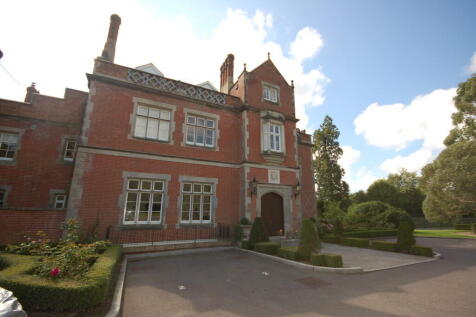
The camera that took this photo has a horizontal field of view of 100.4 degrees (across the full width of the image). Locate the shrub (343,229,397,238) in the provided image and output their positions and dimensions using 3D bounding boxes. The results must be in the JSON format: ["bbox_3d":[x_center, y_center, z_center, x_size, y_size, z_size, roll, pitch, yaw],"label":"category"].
[{"bbox_3d":[7.503,4.349,11.410,4.040,0.400,0.550,3,-13,-14],"label":"shrub"}]

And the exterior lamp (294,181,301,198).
[{"bbox_3d":[3.784,2.005,12.572,0.280,1.170,0.450,6,-14,-26],"label":"exterior lamp"}]

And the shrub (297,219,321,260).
[{"bbox_3d":[2.566,2.855,7.246,0.850,1.310,0.850,6,-14,-26],"label":"shrub"}]

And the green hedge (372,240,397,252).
[{"bbox_3d":[7.594,4.462,10.047,0.492,0.424,1.231,7,-14,-26],"label":"green hedge"}]

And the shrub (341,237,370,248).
[{"bbox_3d":[6.285,4.481,10.518,0.550,0.410,1.400,7,-14,-26],"label":"shrub"}]

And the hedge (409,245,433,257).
[{"bbox_3d":[7.096,3.537,7.642,0.450,0.330,0.620,12,-17,-43],"label":"hedge"}]

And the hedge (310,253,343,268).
[{"bbox_3d":[2.901,3.308,6.559,0.941,0.340,0.420,-2,-13,12],"label":"hedge"}]

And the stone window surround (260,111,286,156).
[{"bbox_3d":[2.215,-1.528,12.038,1.800,2.660,0.450,7,-14,-26],"label":"stone window surround"}]

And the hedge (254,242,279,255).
[{"bbox_3d":[1.256,3.641,8.091,0.992,0.300,0.470,-4,-13,21],"label":"hedge"}]

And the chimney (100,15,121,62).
[{"bbox_3d":[-8.352,-8.017,13.186,0.630,3.650,0.630,7,-14,-26],"label":"chimney"}]

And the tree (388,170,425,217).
[{"bbox_3d":[28.053,5.527,33.496,6.200,7.650,6.000,-10,-16,39],"label":"tree"}]

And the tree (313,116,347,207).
[{"bbox_3d":[12.283,0.949,26.724,4.555,14.044,4.555,-5,-14,24],"label":"tree"}]

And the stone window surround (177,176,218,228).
[{"bbox_3d":[-2.007,2.150,9.985,2.030,2.430,0.250,7,-14,-26],"label":"stone window surround"}]

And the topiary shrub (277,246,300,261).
[{"bbox_3d":[2.355,3.912,8.189,0.570,0.380,1.200,7,-14,-26],"label":"topiary shrub"}]

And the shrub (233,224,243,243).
[{"bbox_3d":[-0.040,3.753,9.990,0.460,0.870,0.460,7,-14,-26],"label":"shrub"}]

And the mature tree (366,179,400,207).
[{"bbox_3d":[21.683,5.918,29.403,4.616,5.764,4.616,-8,-15,35],"label":"mature tree"}]

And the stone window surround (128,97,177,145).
[{"bbox_3d":[-4.397,-1.903,10.378,2.220,2.180,0.250,6,-14,-26],"label":"stone window surround"}]

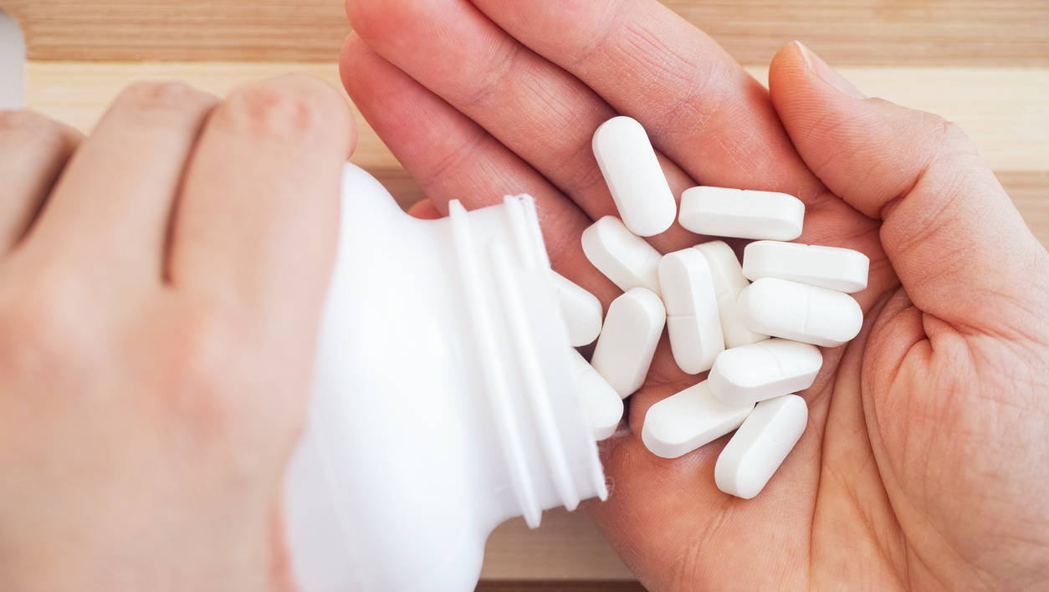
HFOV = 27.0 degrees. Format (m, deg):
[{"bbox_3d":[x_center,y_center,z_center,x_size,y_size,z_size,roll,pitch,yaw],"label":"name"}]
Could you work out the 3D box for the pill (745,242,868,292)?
[{"bbox_3d":[0.043,-0.004,0.333,0.019,0.008,0.007,6,83,4],"label":"pill"}]

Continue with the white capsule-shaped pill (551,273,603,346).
[{"bbox_3d":[0.004,0.001,0.361,0.020,0.007,0.008,31,115,-10],"label":"white capsule-shaped pill"}]

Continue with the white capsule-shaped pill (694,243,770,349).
[{"bbox_3d":[0.031,0.001,0.335,0.007,0.008,0.019,-13,70,-36],"label":"white capsule-shaped pill"}]

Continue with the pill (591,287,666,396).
[{"bbox_3d":[0.017,0.008,0.363,0.008,0.007,0.020,32,126,22],"label":"pill"}]

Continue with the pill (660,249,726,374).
[{"bbox_3d":[0.027,0.003,0.358,0.007,0.008,0.020,-16,100,-31],"label":"pill"}]

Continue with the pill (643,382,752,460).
[{"bbox_3d":[0.027,0.018,0.336,0.019,0.007,0.008,-24,62,-18],"label":"pill"}]

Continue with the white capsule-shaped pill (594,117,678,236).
[{"bbox_3d":[0.017,-0.018,0.336,0.008,0.007,0.019,-23,90,-9],"label":"white capsule-shaped pill"}]

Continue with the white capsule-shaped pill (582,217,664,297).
[{"bbox_3d":[0.017,-0.005,0.346,0.019,0.007,0.008,40,43,-16],"label":"white capsule-shaped pill"}]

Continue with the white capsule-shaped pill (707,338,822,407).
[{"bbox_3d":[0.036,0.011,0.328,0.019,0.007,0.008,-13,51,-32],"label":"white capsule-shaped pill"}]

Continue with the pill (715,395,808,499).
[{"bbox_3d":[0.039,0.024,0.361,0.007,0.008,0.020,17,58,43],"label":"pill"}]

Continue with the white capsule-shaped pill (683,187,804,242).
[{"bbox_3d":[0.035,-0.013,0.353,0.020,0.008,0.007,6,69,21],"label":"white capsule-shaped pill"}]

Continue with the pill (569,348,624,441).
[{"bbox_3d":[0.008,0.014,0.344,0.008,0.007,0.019,-34,70,-29],"label":"pill"}]

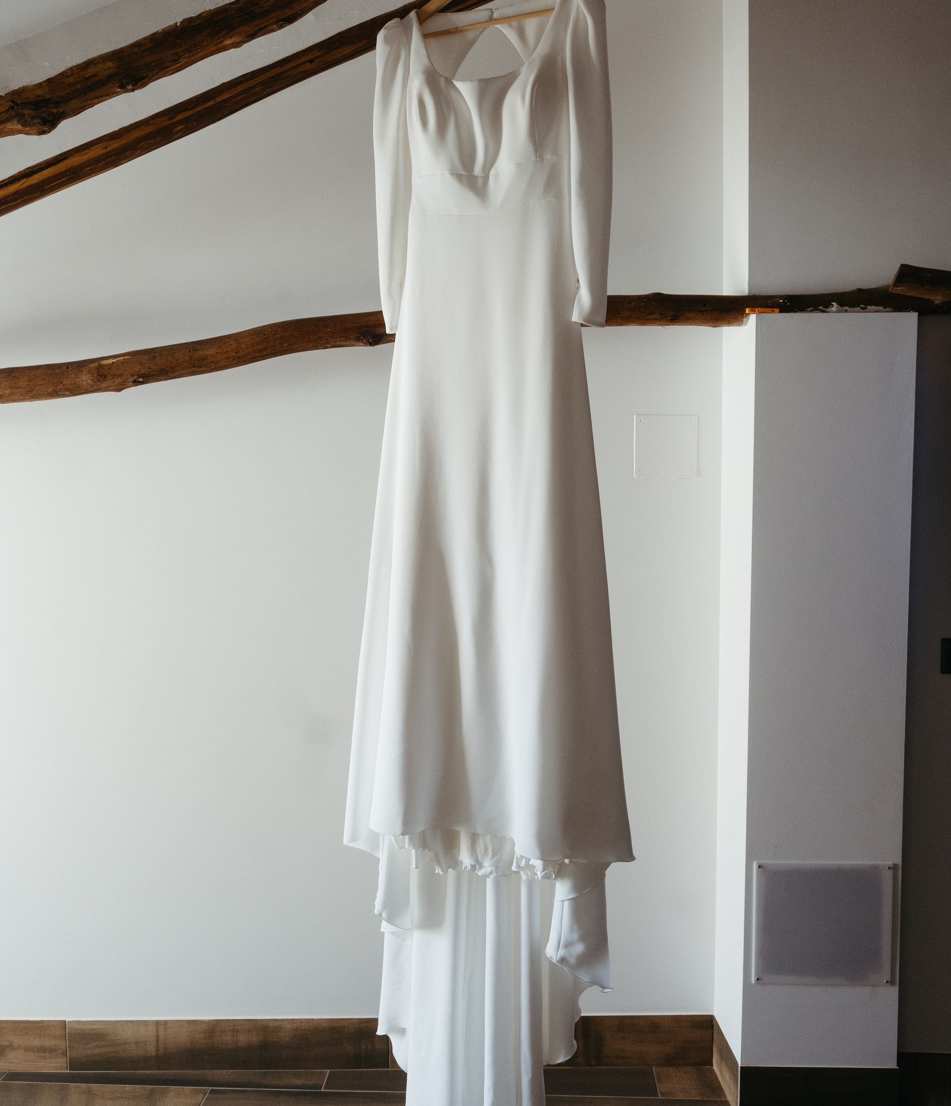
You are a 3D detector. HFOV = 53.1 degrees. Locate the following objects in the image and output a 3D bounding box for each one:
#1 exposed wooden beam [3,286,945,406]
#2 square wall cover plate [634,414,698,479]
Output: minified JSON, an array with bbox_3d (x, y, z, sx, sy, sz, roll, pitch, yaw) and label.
[{"bbox_3d":[0.005,-0.460,1.960,1.986,0.122,0.095,-5,4,-1],"label":"exposed wooden beam"},{"bbox_3d":[0.436,-0.243,2.171,0.145,0.143,0.012,-1,4,0],"label":"square wall cover plate"}]

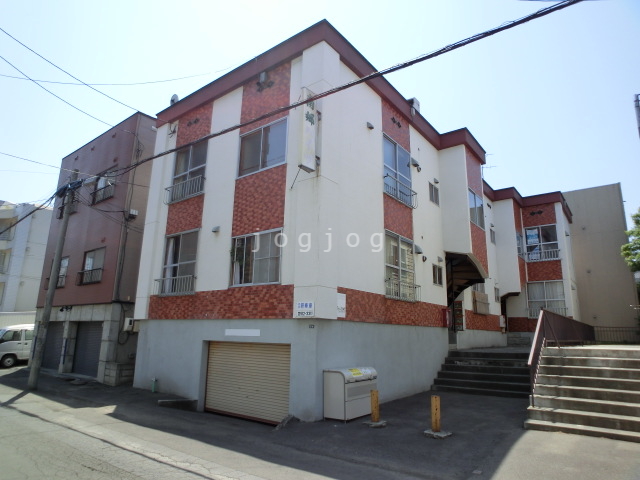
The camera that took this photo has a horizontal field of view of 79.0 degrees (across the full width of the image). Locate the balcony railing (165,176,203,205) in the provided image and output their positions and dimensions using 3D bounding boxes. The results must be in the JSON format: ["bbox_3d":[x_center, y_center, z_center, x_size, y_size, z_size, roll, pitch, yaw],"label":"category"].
[{"bbox_3d":[-4.016,-1.438,11.485,1.780,0.480,0.220,-9,-17,36],"label":"balcony railing"}]

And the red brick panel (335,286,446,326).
[{"bbox_3d":[2.251,1.968,10.546,0.080,0.684,6.246,-9,-16,37],"label":"red brick panel"}]

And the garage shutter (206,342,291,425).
[{"bbox_3d":[-1.613,3.152,8.664,2.820,1.620,0.080,-9,-16,37],"label":"garage shutter"}]

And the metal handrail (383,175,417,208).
[{"bbox_3d":[2.351,-1.317,11.112,0.192,0.492,1.806,-9,-16,37],"label":"metal handrail"}]

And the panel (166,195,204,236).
[{"bbox_3d":[-3.838,-0.684,11.127,1.770,0.960,0.080,-9,-16,37],"label":"panel"}]

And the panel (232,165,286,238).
[{"bbox_3d":[-1.550,-0.951,9.818,1.840,1.610,0.100,-9,-16,37],"label":"panel"}]

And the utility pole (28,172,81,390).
[{"bbox_3d":[-7.640,0.943,11.178,0.250,6.300,0.250,-9,-17,36],"label":"utility pole"}]

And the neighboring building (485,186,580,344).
[{"bbox_3d":[11.399,1.817,20.959,3.840,7.590,6.840,-9,-16,37],"label":"neighboring building"}]

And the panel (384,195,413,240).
[{"bbox_3d":[2.222,-0.610,11.027,0.080,0.978,1.788,-9,-16,37],"label":"panel"}]

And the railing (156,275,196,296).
[{"bbox_3d":[-3.955,1.272,10.556,1.800,0.450,0.192,-9,-16,37],"label":"railing"}]

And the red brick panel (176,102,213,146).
[{"bbox_3d":[-3.901,-3.500,12.096,1.720,1.080,0.080,-9,-17,36],"label":"red brick panel"}]

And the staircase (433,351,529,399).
[{"bbox_3d":[4.787,3.793,11.083,2.800,1.050,1.500,-8,-17,34],"label":"staircase"}]

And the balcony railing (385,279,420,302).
[{"bbox_3d":[2.288,1.405,10.596,0.220,0.460,1.780,-10,-18,38],"label":"balcony railing"}]

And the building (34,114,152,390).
[{"bbox_3d":[-6.778,1.115,17.930,6.700,9.200,8.000,-9,-17,36],"label":"building"}]

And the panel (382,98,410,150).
[{"bbox_3d":[2.359,-3.452,11.971,0.080,1.050,1.760,-10,-18,38],"label":"panel"}]

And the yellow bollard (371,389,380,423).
[{"bbox_3d":[1.034,3.098,7.244,0.141,0.544,0.141,-9,-16,37],"label":"yellow bollard"}]

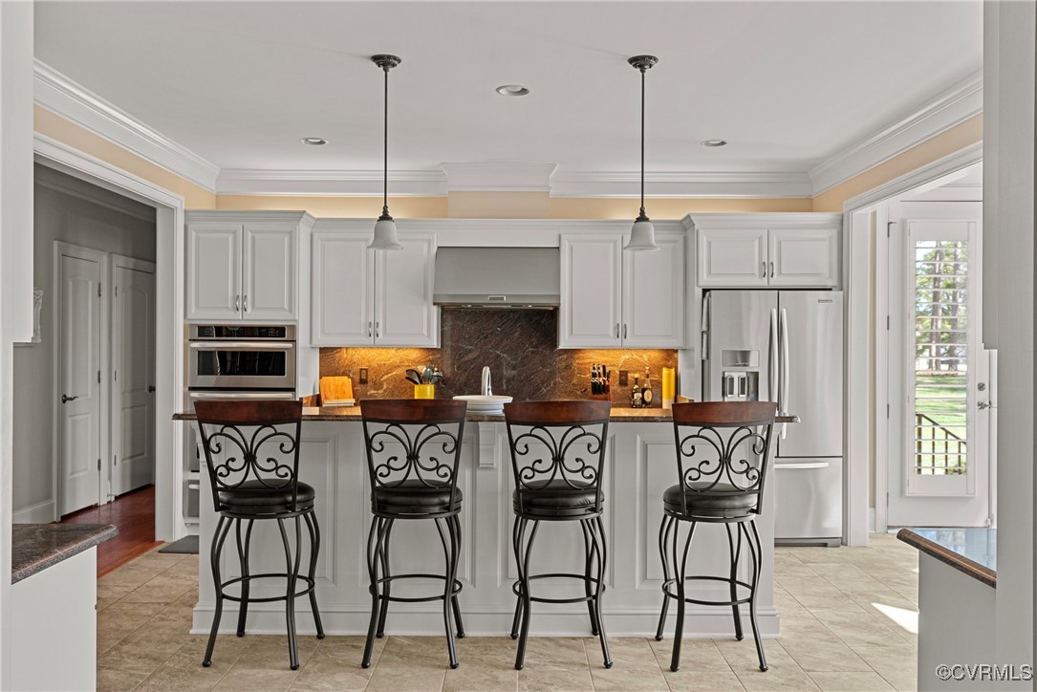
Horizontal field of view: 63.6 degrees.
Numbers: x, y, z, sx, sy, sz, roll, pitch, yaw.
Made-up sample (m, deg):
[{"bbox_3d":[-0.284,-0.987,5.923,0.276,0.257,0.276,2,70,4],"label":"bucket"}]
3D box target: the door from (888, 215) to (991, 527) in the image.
[{"bbox_3d":[3.147,0.136,6.250,0.765,2.420,0.055,0,0,0],"label":"door"}]

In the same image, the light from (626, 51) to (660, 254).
[{"bbox_3d":[0.588,-0.903,3.955,0.172,0.893,0.172,0,0,0],"label":"light"}]

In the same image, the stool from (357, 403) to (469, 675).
[{"bbox_3d":[-0.448,0.805,3.700,0.440,1.150,0.530,0,0,-2],"label":"stool"}]

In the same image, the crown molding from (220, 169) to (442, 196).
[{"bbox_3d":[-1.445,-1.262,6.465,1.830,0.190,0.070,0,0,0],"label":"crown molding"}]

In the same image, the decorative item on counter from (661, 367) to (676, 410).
[{"bbox_3d":[1.123,0.316,6.242,0.096,0.305,0.096,0,0,0],"label":"decorative item on counter"}]

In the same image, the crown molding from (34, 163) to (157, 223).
[{"bbox_3d":[-3.515,-1.273,7.150,0.075,0.190,2.300,0,0,0],"label":"crown molding"}]

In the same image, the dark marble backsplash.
[{"bbox_3d":[-0.145,0.083,6.535,2.800,0.760,0.030,0,0,-1],"label":"dark marble backsplash"}]

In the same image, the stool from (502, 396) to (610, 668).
[{"bbox_3d":[0.167,0.804,3.711,0.445,1.150,0.510,0,0,0],"label":"stool"}]

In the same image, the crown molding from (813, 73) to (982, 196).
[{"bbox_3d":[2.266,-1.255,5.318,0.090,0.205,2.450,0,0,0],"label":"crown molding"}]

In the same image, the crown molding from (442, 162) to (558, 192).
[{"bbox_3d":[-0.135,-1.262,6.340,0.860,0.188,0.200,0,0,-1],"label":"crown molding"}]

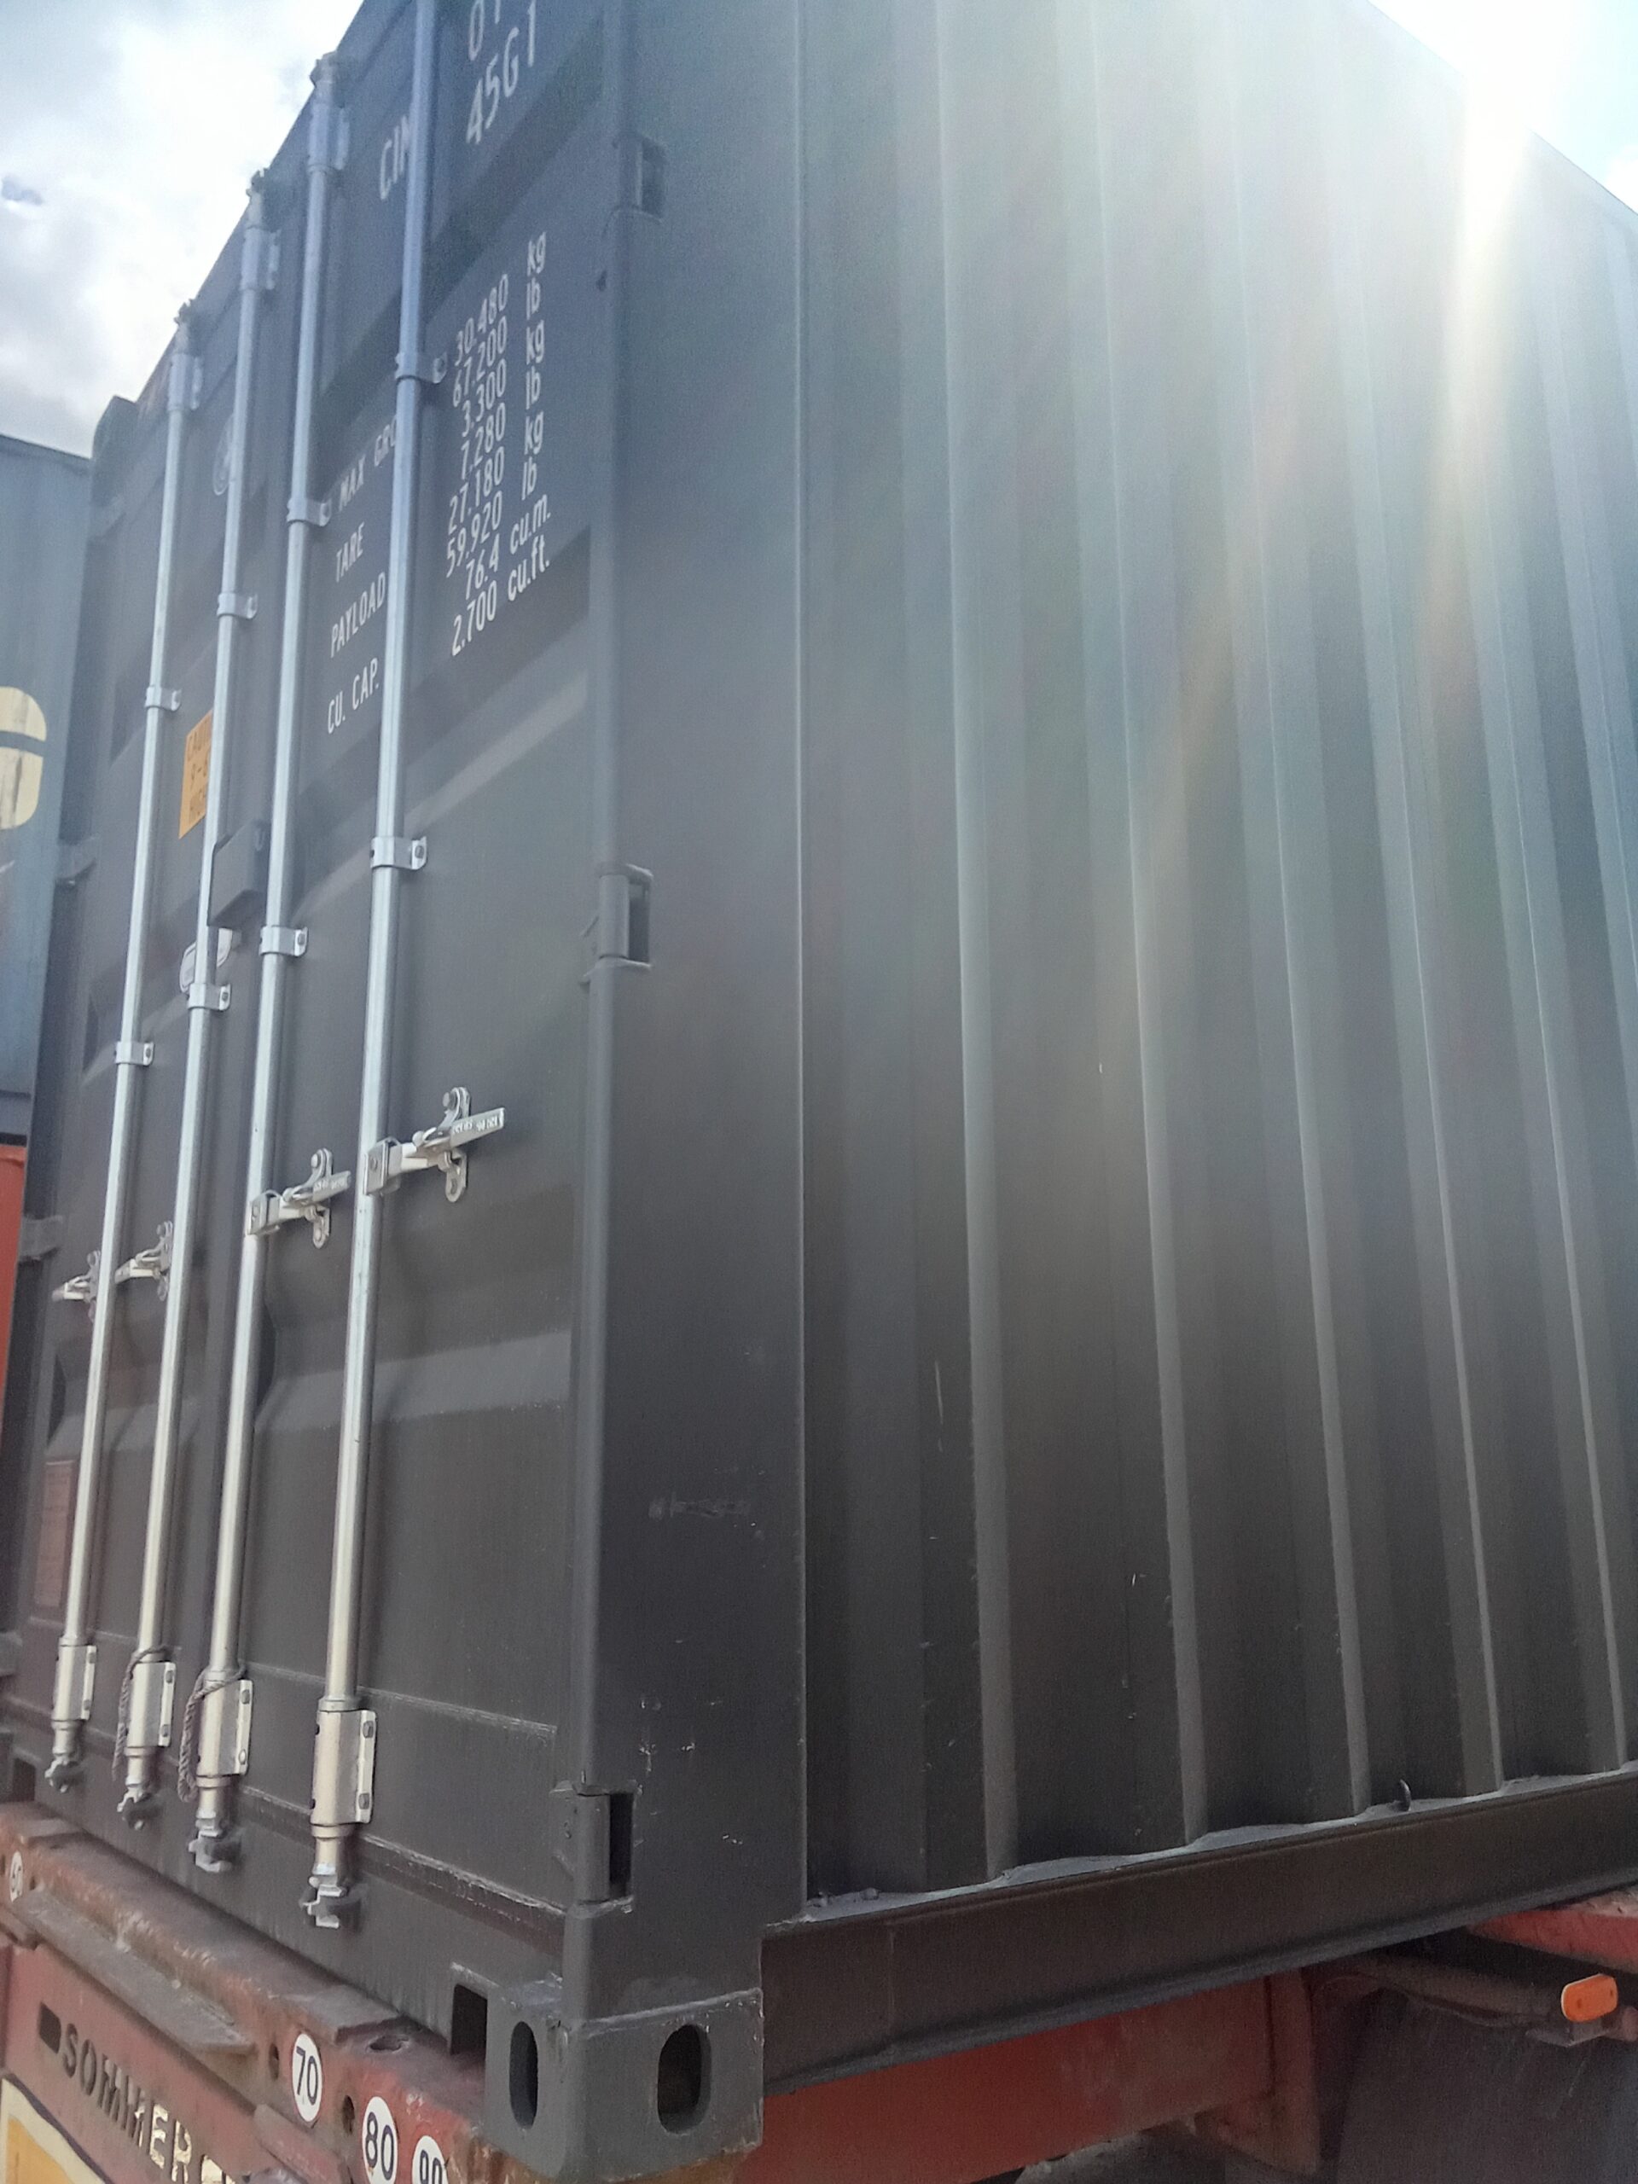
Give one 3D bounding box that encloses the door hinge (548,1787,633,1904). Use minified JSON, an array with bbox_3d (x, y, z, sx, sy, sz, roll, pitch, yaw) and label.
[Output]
[{"bbox_3d":[-0.219,0.663,1.568,0.053,0.092,0.142,9,-16,-35],"label":"door hinge"}]

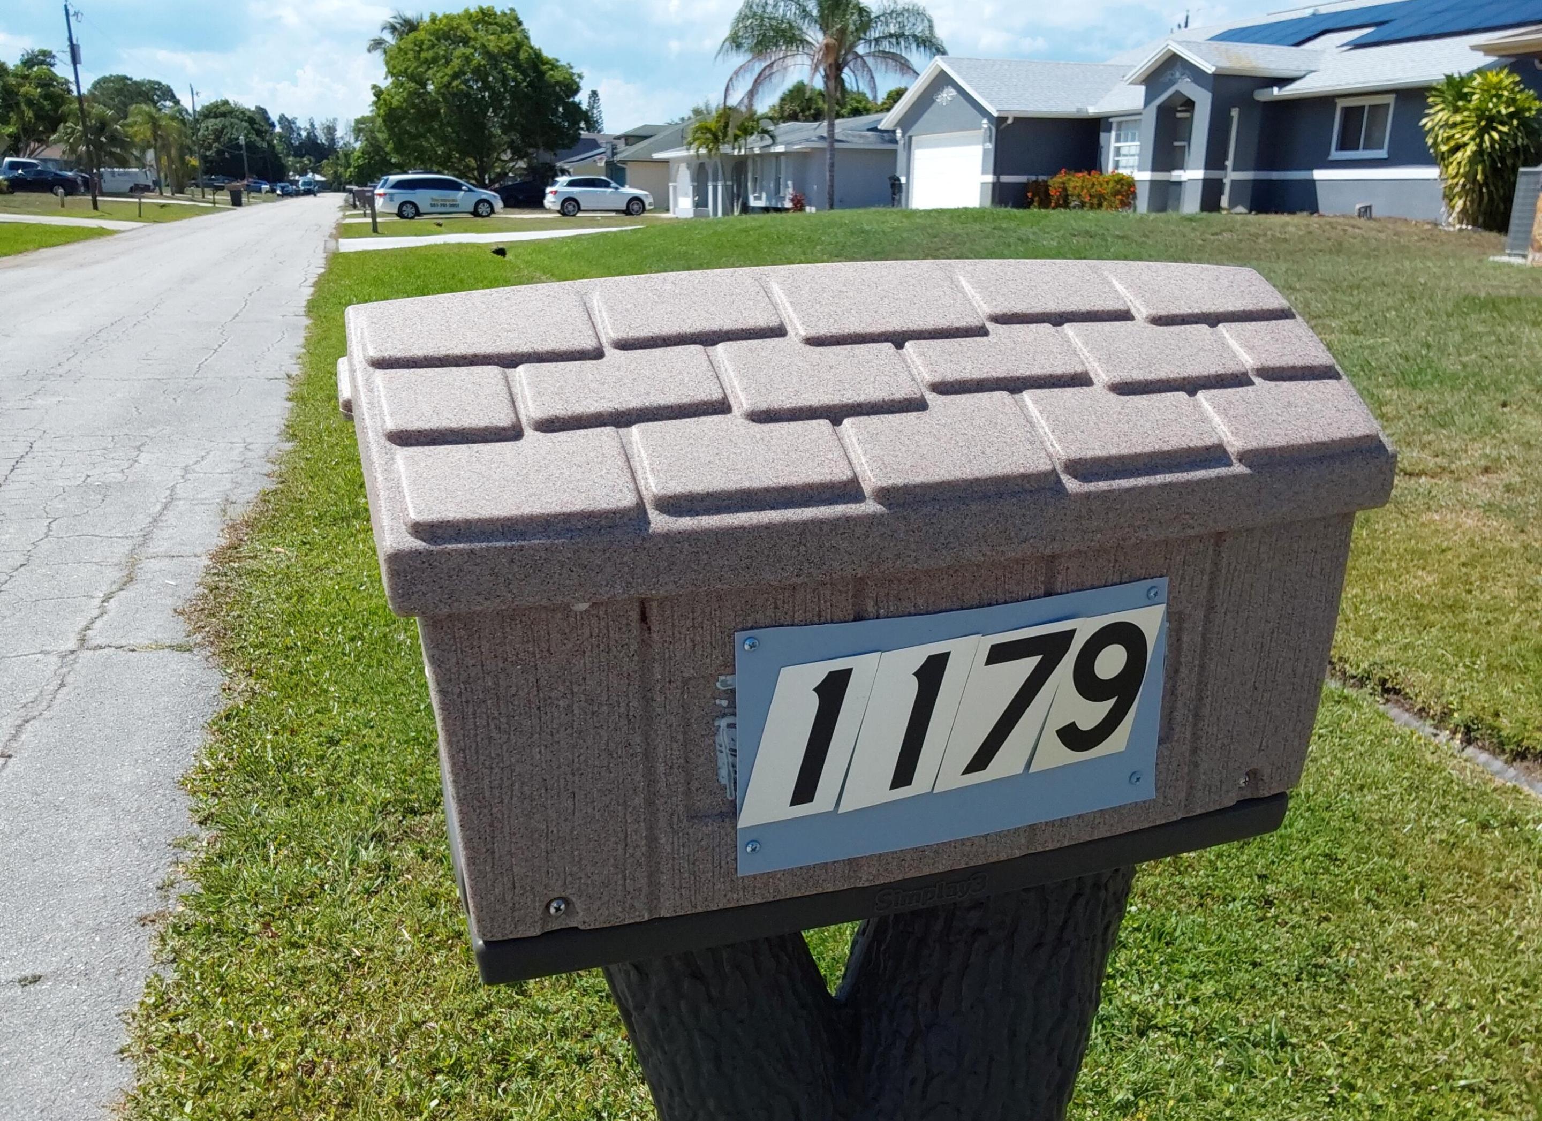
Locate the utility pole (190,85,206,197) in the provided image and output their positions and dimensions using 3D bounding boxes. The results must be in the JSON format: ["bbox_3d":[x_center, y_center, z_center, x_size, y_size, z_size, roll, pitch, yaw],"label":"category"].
[{"bbox_3d":[-48.694,-35.590,106.057,0.400,9.200,0.350,-5,17,-18],"label":"utility pole"}]

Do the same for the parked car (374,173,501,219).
[{"bbox_3d":[-13.535,-14.940,51.174,5.150,1.740,2.000,-6,18,-22],"label":"parked car"}]

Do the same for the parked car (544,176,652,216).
[{"bbox_3d":[-7.307,-15.584,53.290,4.630,1.650,1.900,-5,17,-17],"label":"parked car"}]

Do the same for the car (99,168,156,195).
[{"bbox_3d":[-54.555,-31.764,104.398,5.400,2.100,2.000,-4,17,-15],"label":"car"}]

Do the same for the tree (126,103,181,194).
[{"bbox_3d":[-49.697,-33.168,100.628,4.000,7.100,4.000,-5,17,-18],"label":"tree"}]

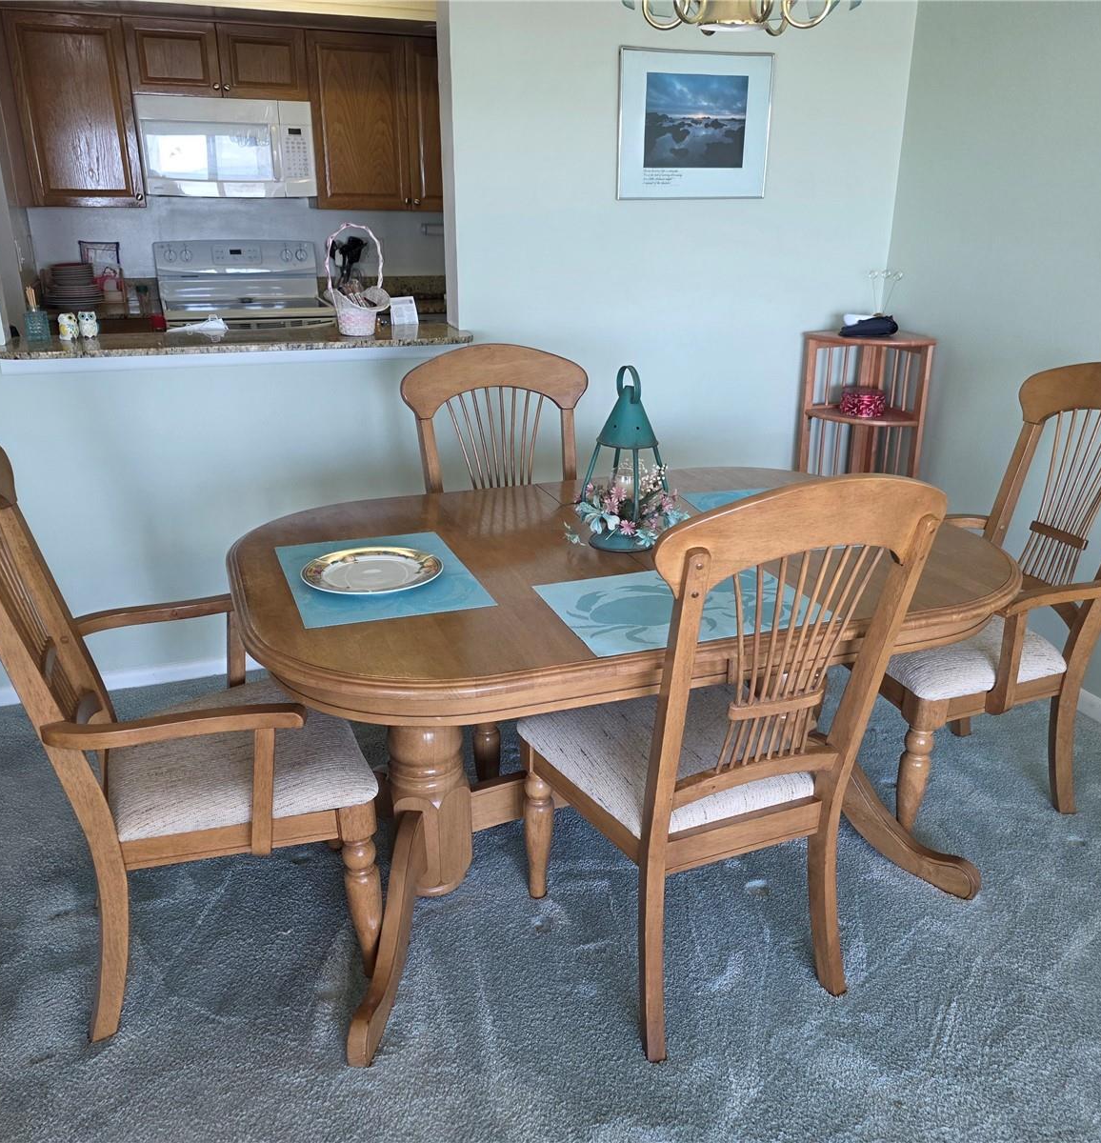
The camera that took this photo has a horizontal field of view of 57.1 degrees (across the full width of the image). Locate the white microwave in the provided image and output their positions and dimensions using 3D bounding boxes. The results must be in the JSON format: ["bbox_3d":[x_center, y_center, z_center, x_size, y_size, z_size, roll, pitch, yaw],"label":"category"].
[{"bbox_3d":[-1.513,-1.972,4.738,0.758,0.409,0.370,-7,21,-19],"label":"white microwave"}]

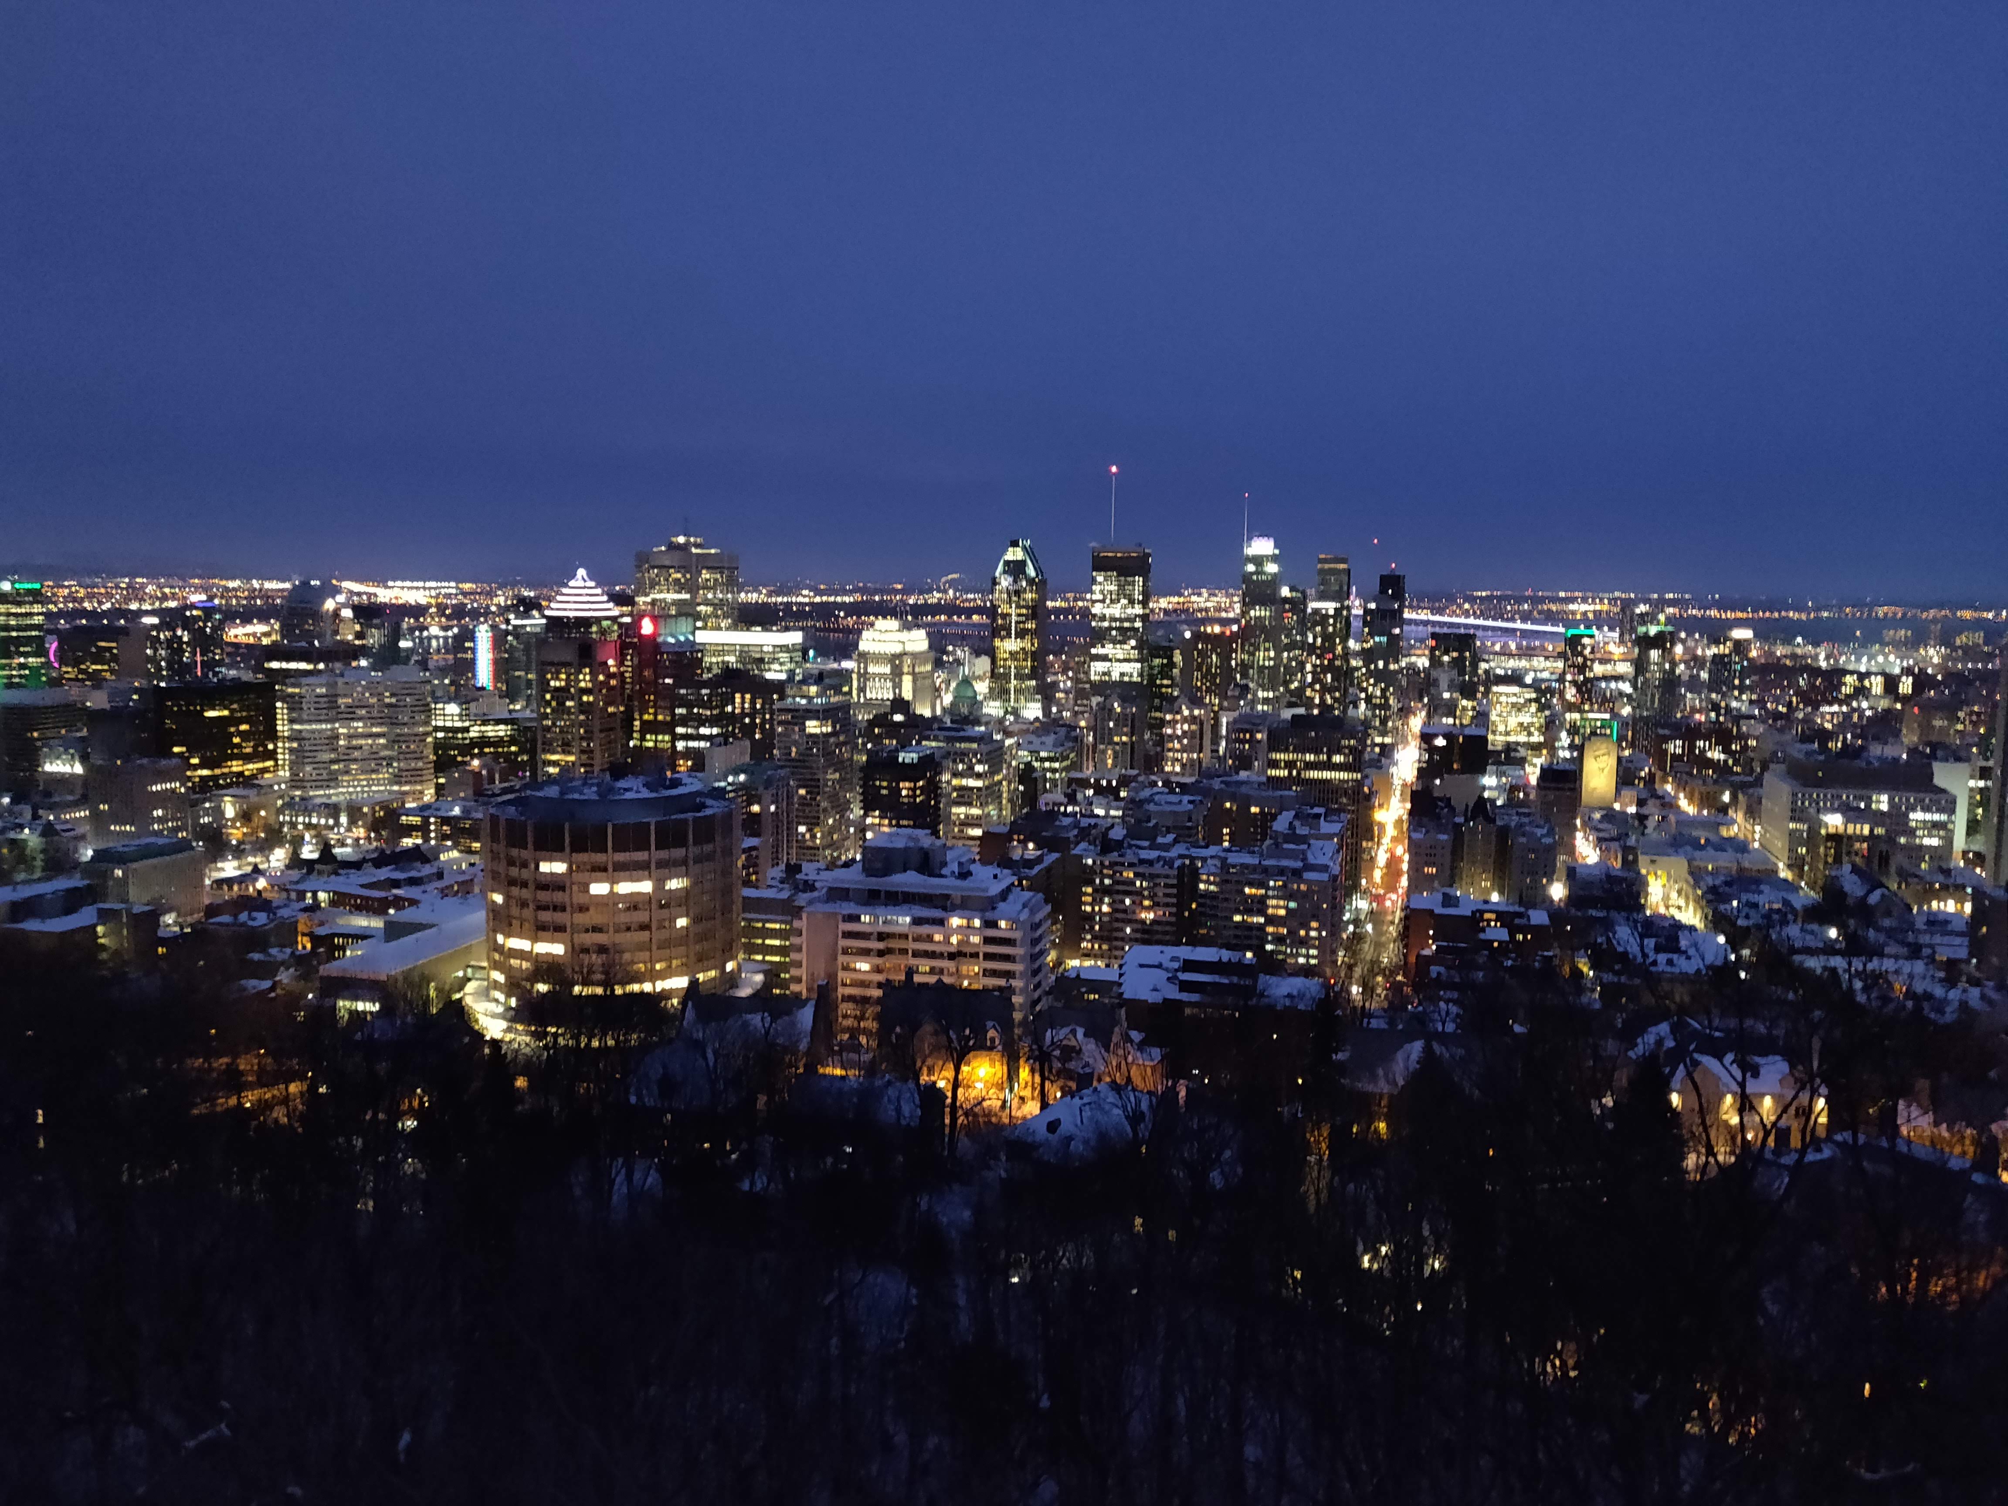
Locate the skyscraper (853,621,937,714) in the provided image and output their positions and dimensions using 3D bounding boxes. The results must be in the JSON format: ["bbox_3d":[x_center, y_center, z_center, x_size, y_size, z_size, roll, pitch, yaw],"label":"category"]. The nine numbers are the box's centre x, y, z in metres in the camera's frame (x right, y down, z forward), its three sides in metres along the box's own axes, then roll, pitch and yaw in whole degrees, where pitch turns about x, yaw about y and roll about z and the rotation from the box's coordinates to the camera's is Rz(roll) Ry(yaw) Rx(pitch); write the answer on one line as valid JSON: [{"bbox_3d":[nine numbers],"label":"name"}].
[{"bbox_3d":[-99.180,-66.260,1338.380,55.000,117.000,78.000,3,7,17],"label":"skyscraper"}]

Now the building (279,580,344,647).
[{"bbox_3d":[-585.470,-78.390,1235.780,33.000,138.000,31.000,3,7,16],"label":"building"}]

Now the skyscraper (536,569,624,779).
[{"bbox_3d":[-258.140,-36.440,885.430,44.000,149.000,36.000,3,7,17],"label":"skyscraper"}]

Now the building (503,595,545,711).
[{"bbox_3d":[-371.060,-49.510,1122.780,28.000,117.000,25.000,3,7,17],"label":"building"}]

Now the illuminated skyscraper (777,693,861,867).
[{"bbox_3d":[-85.390,19.070,671.980,25.050,90.000,38.540,3,7,16],"label":"illuminated skyscraper"}]

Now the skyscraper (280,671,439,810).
[{"bbox_3d":[-382.560,-5.940,859.340,80.840,85.780,33.680,-3,8,-27],"label":"skyscraper"}]

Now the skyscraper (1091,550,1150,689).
[{"bbox_3d":[107.090,-96.880,1328.830,45.000,183.000,34.000,3,7,17],"label":"skyscraper"}]

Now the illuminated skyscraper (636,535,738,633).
[{"bbox_3d":[-276.180,-95.020,1268.330,78.540,188.000,78.540,3,7,16],"label":"illuminated skyscraper"}]

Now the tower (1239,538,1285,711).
[{"bbox_3d":[267.690,-124.110,1503.090,38.000,199.000,38.000,3,7,16],"label":"tower"}]

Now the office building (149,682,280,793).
[{"bbox_3d":[-460.800,-1.560,848.970,32.780,79.660,54.640,3,7,16],"label":"office building"}]

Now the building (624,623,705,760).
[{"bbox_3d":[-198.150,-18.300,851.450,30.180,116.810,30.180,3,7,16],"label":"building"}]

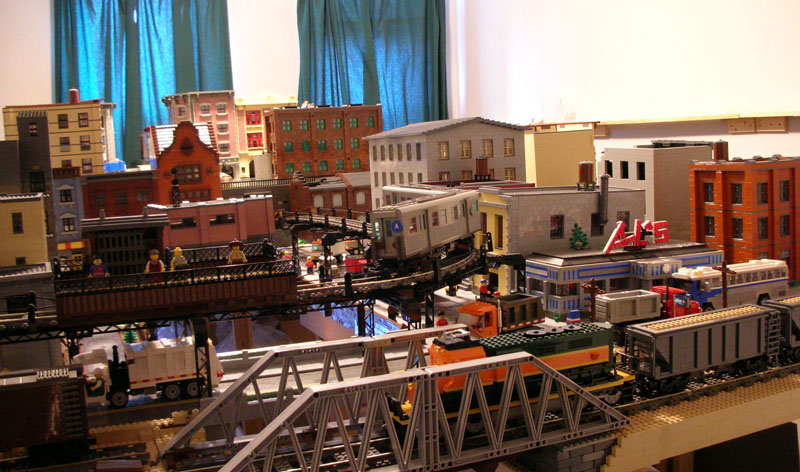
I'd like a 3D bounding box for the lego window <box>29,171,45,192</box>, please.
[{"bbox_3d":[-0.740,-0.108,1.654,0.032,0.046,0.010,-5,7,-23],"label":"lego window"}]

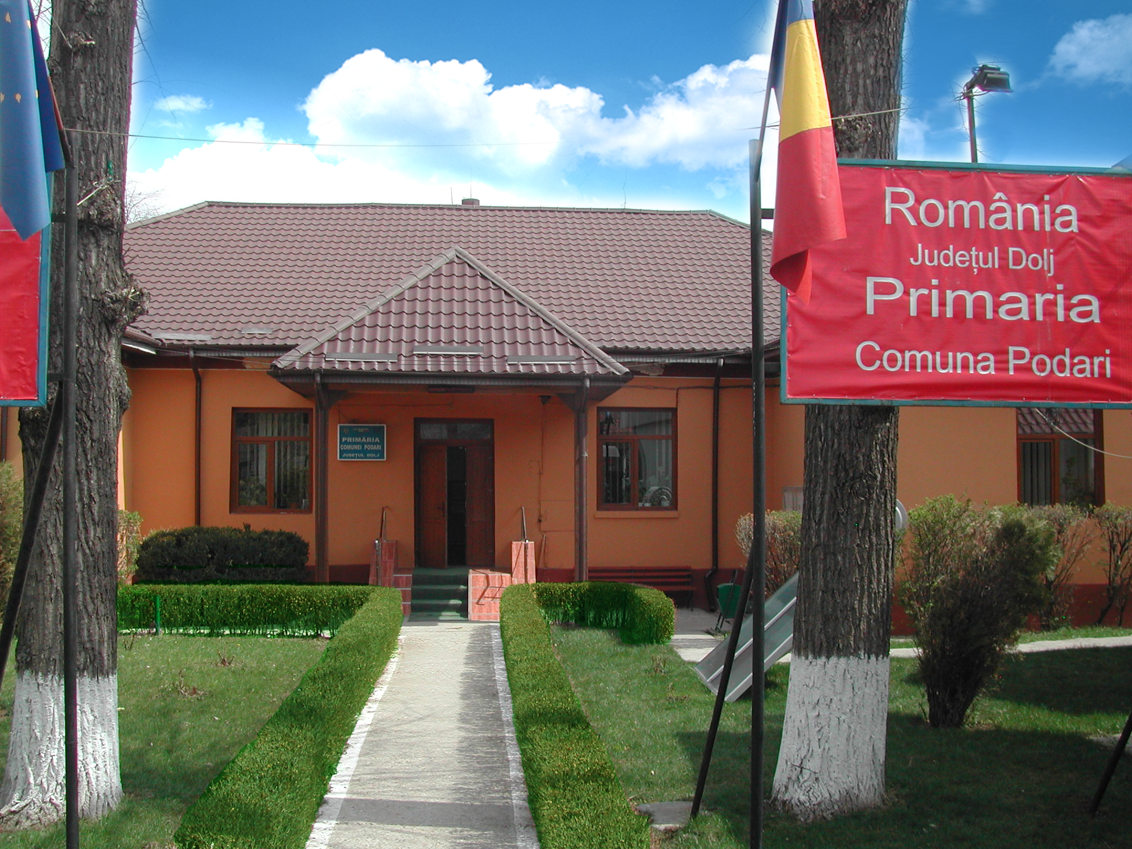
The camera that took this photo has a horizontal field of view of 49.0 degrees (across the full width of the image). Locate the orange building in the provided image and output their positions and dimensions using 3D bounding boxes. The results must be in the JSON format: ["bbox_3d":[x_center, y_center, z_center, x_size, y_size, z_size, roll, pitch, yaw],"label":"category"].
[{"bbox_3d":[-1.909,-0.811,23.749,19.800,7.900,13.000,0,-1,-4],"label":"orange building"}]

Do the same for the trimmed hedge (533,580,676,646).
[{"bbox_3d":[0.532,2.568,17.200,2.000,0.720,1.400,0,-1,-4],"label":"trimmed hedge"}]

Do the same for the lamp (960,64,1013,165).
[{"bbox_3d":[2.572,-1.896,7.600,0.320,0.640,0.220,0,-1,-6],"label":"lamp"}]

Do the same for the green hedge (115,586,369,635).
[{"bbox_3d":[-4.587,2.594,17.350,3.900,0.760,0.750,0,-1,-4],"label":"green hedge"}]

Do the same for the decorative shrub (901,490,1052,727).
[{"bbox_3d":[3.843,1.801,11.600,1.300,2.050,1.200,0,-1,-4],"label":"decorative shrub"}]

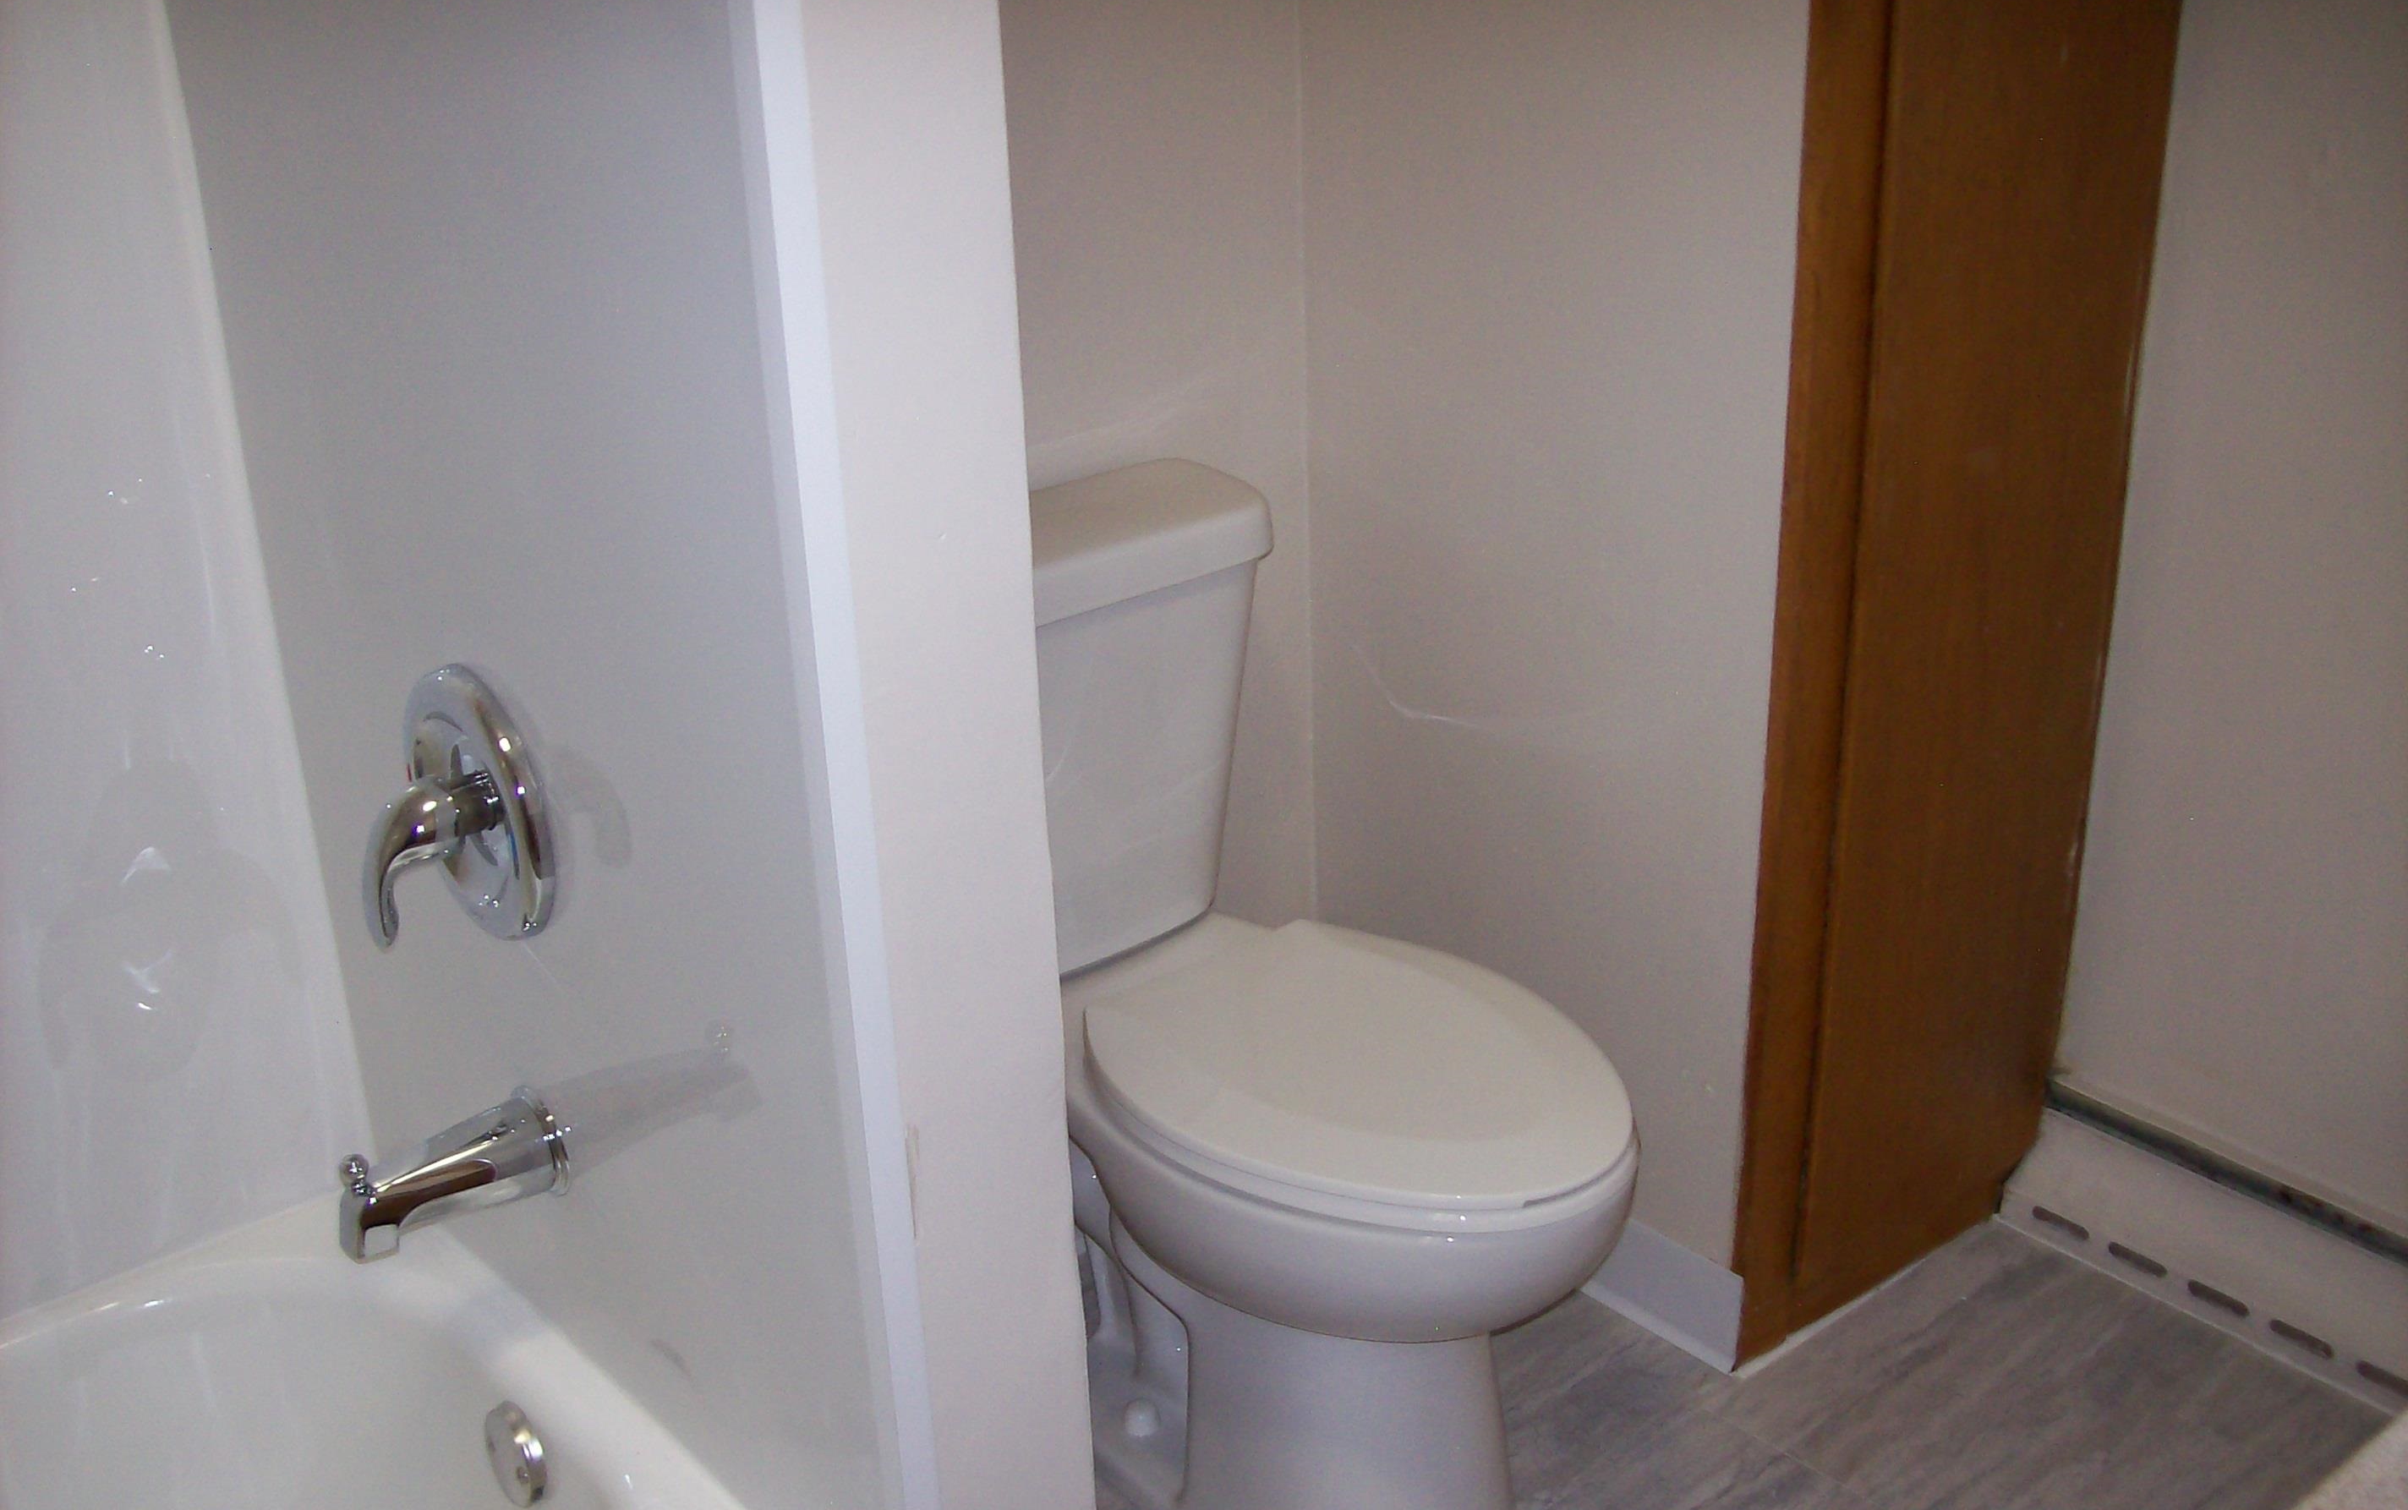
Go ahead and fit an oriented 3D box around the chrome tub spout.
[{"bbox_3d":[-0.483,0.269,1.601,0.141,0.081,0.066,-18,27,-36],"label":"chrome tub spout"}]

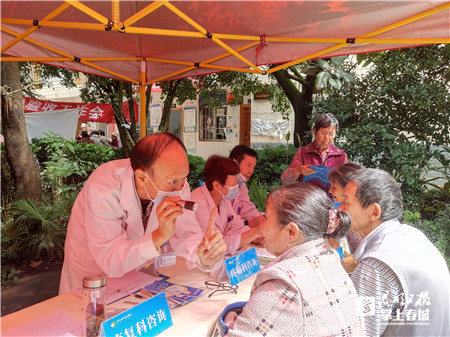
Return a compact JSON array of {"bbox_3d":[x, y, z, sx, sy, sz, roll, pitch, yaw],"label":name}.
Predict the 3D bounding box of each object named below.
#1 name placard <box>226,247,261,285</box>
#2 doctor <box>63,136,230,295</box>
[{"bbox_3d":[0.066,0.397,1.610,0.064,0.095,0.255,1,2,30],"label":"name placard"},{"bbox_3d":[-0.260,0.560,1.380,0.660,1.310,0.560,1,2,35],"label":"doctor"}]

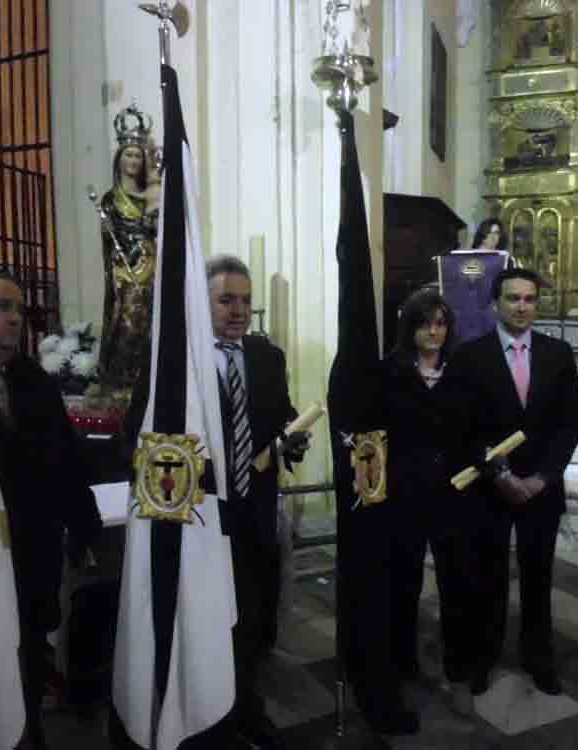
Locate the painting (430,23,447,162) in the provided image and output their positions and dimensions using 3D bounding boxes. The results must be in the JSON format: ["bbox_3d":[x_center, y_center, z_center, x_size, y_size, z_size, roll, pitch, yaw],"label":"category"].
[{"bbox_3d":[1.513,-2.828,7.626,0.080,1.240,1.100,1,4,20],"label":"painting"}]

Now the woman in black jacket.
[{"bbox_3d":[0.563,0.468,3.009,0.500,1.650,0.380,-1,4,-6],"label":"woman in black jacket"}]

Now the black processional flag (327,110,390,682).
[{"bbox_3d":[0.262,0.093,2.793,0.270,2.050,0.210,-2,4,-23],"label":"black processional flag"}]

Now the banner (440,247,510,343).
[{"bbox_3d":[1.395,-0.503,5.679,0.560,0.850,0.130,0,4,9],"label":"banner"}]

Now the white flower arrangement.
[{"bbox_3d":[-1.141,-0.086,3.903,0.320,0.380,0.300,-1,4,-12],"label":"white flower arrangement"}]

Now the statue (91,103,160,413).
[{"bbox_3d":[-0.832,-0.631,3.966,0.430,1.580,0.400,-1,4,-12],"label":"statue"}]

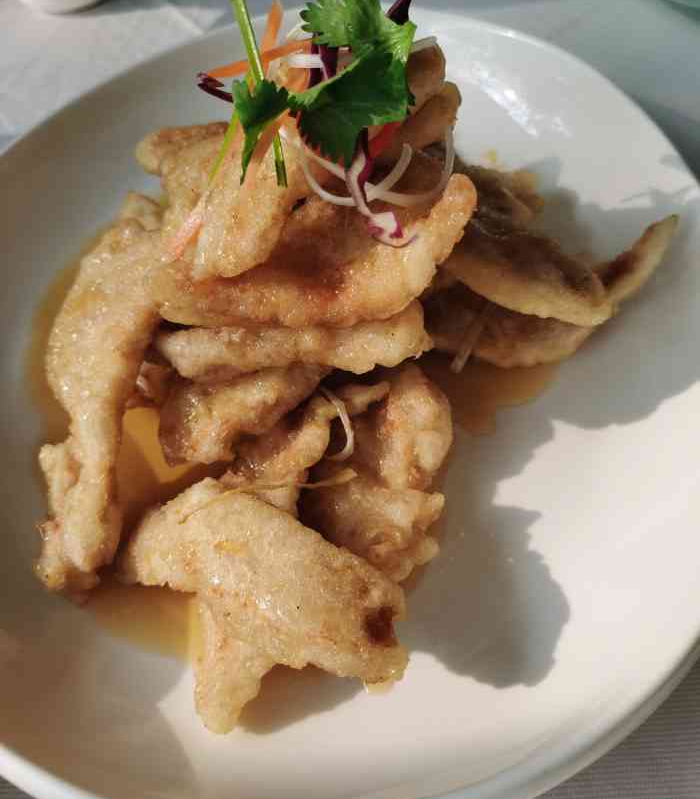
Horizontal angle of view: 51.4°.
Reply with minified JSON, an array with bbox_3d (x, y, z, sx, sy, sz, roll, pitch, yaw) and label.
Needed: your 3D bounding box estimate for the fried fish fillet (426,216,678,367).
[{"bbox_3d":[0.067,-0.034,0.244,0.083,0.034,0.036,-11,60,-3],"label":"fried fish fillet"}]

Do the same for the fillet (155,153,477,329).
[{"bbox_3d":[-0.011,-0.048,0.221,0.098,0.034,0.043,-7,60,-1],"label":"fillet"}]

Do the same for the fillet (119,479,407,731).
[{"bbox_3d":[-0.024,0.052,0.198,0.071,0.036,0.059,-15,60,-5],"label":"fillet"}]

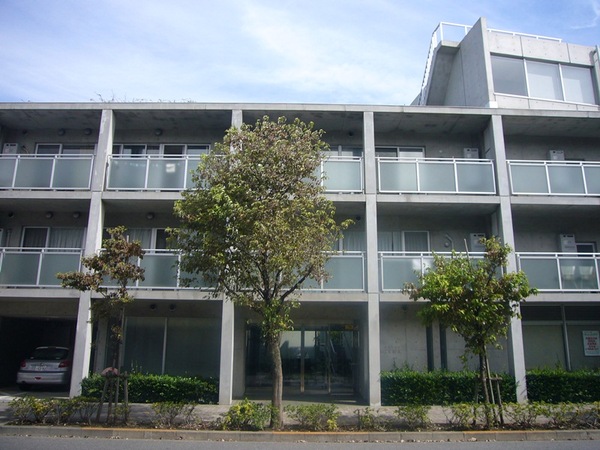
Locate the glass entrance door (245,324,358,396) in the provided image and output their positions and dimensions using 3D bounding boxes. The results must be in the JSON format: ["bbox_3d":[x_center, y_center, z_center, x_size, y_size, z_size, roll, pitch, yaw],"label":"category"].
[{"bbox_3d":[0.060,4.466,16.157,3.767,2.192,0.100,1,-13,-1],"label":"glass entrance door"}]

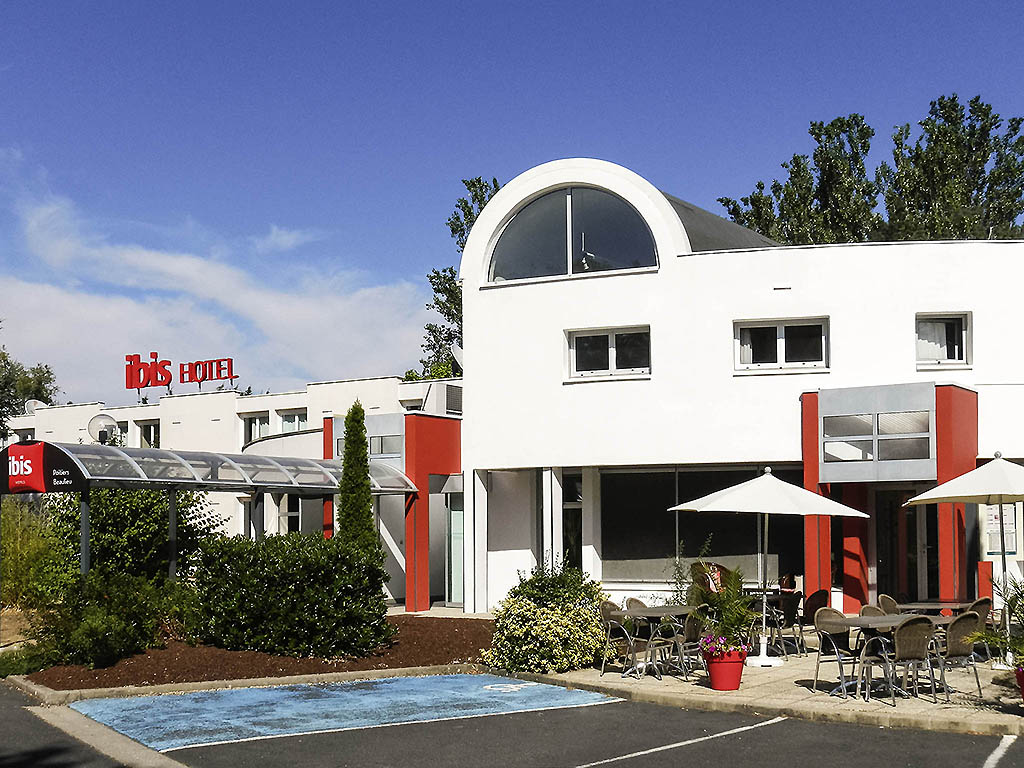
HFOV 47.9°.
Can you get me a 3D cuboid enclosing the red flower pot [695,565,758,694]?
[{"bbox_3d":[2.290,2.619,12.430,0.640,1.320,0.640,0,-5,0],"label":"red flower pot"}]

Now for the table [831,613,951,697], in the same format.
[{"bbox_3d":[3.940,2.827,11.880,1.350,0.740,0.800,2,-6,-27],"label":"table"}]

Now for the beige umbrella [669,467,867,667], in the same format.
[{"bbox_3d":[3.290,2.351,15.081,2.550,2.530,2.550,0,-6,0],"label":"beige umbrella"}]

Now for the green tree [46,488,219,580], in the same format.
[{"bbox_3d":[-8.169,3.549,24.934,3.700,2.800,3.200,1,-6,-11],"label":"green tree"}]

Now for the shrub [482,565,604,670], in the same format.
[{"bbox_3d":[0.400,2.895,14.550,1.500,1.320,1.400,0,-5,0],"label":"shrub"}]

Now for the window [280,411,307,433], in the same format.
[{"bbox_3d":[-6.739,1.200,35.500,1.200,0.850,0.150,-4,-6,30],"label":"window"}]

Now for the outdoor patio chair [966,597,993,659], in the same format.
[{"bbox_3d":[5.736,3.110,14.642,0.570,0.875,0.600,4,-7,-41],"label":"outdoor patio chair"}]

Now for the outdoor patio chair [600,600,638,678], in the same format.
[{"bbox_3d":[1.407,3.037,13.792,0.600,0.875,0.570,-4,-7,35],"label":"outdoor patio chair"}]

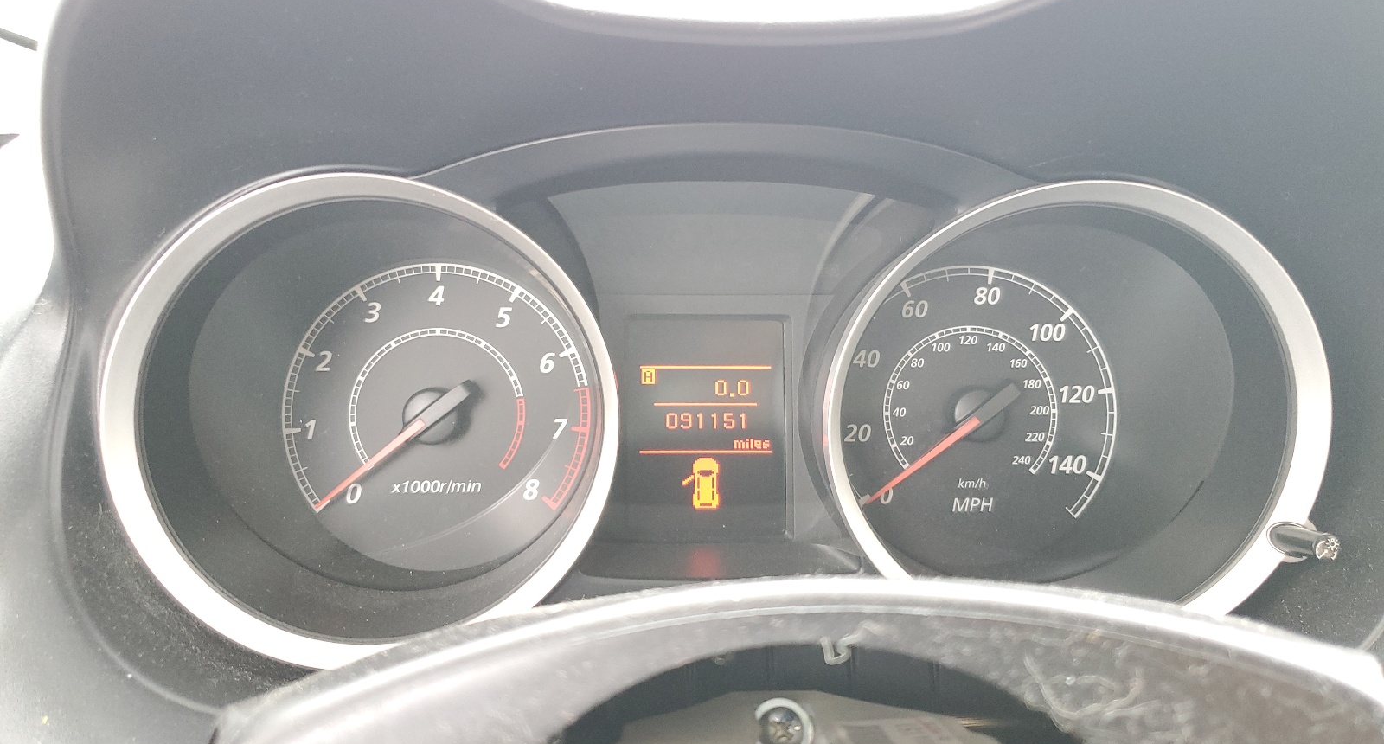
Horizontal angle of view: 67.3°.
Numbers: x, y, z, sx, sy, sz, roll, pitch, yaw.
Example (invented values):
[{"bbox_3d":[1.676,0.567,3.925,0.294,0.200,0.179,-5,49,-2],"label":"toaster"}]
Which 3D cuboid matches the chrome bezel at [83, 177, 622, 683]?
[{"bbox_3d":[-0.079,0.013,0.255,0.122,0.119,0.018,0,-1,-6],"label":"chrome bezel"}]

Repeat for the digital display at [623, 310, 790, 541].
[{"bbox_3d":[0.004,0.018,0.320,0.050,0.069,0.007,0,-7,1],"label":"digital display"}]

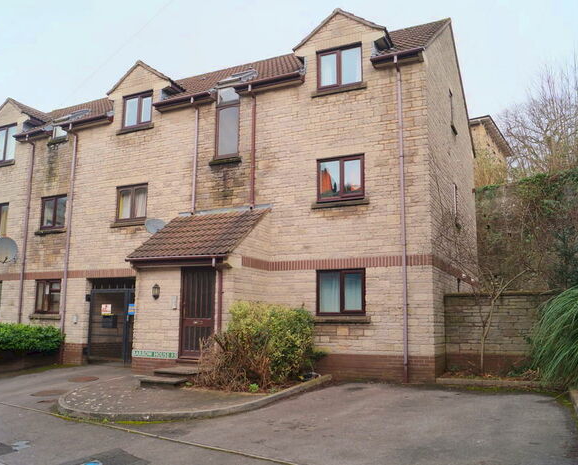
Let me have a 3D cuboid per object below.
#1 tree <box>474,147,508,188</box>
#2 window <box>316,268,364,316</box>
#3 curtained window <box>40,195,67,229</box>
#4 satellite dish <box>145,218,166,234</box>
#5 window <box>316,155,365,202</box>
[{"bbox_3d":[9.199,-2.929,24.000,1.800,2.200,1.700,-2,-9,11],"label":"tree"},{"bbox_3d":[1.187,1.362,11.854,1.170,1.060,0.120,-4,-10,24],"label":"window"},{"bbox_3d":[-7.264,-0.607,16.270,1.181,1.049,0.100,-4,-10,26],"label":"curtained window"},{"bbox_3d":[-3.572,-0.154,14.139,0.580,0.460,0.350,5,-10,-28],"label":"satellite dish"},{"bbox_3d":[1.213,-1.218,12.171,1.189,1.059,0.100,-4,-10,26],"label":"window"}]

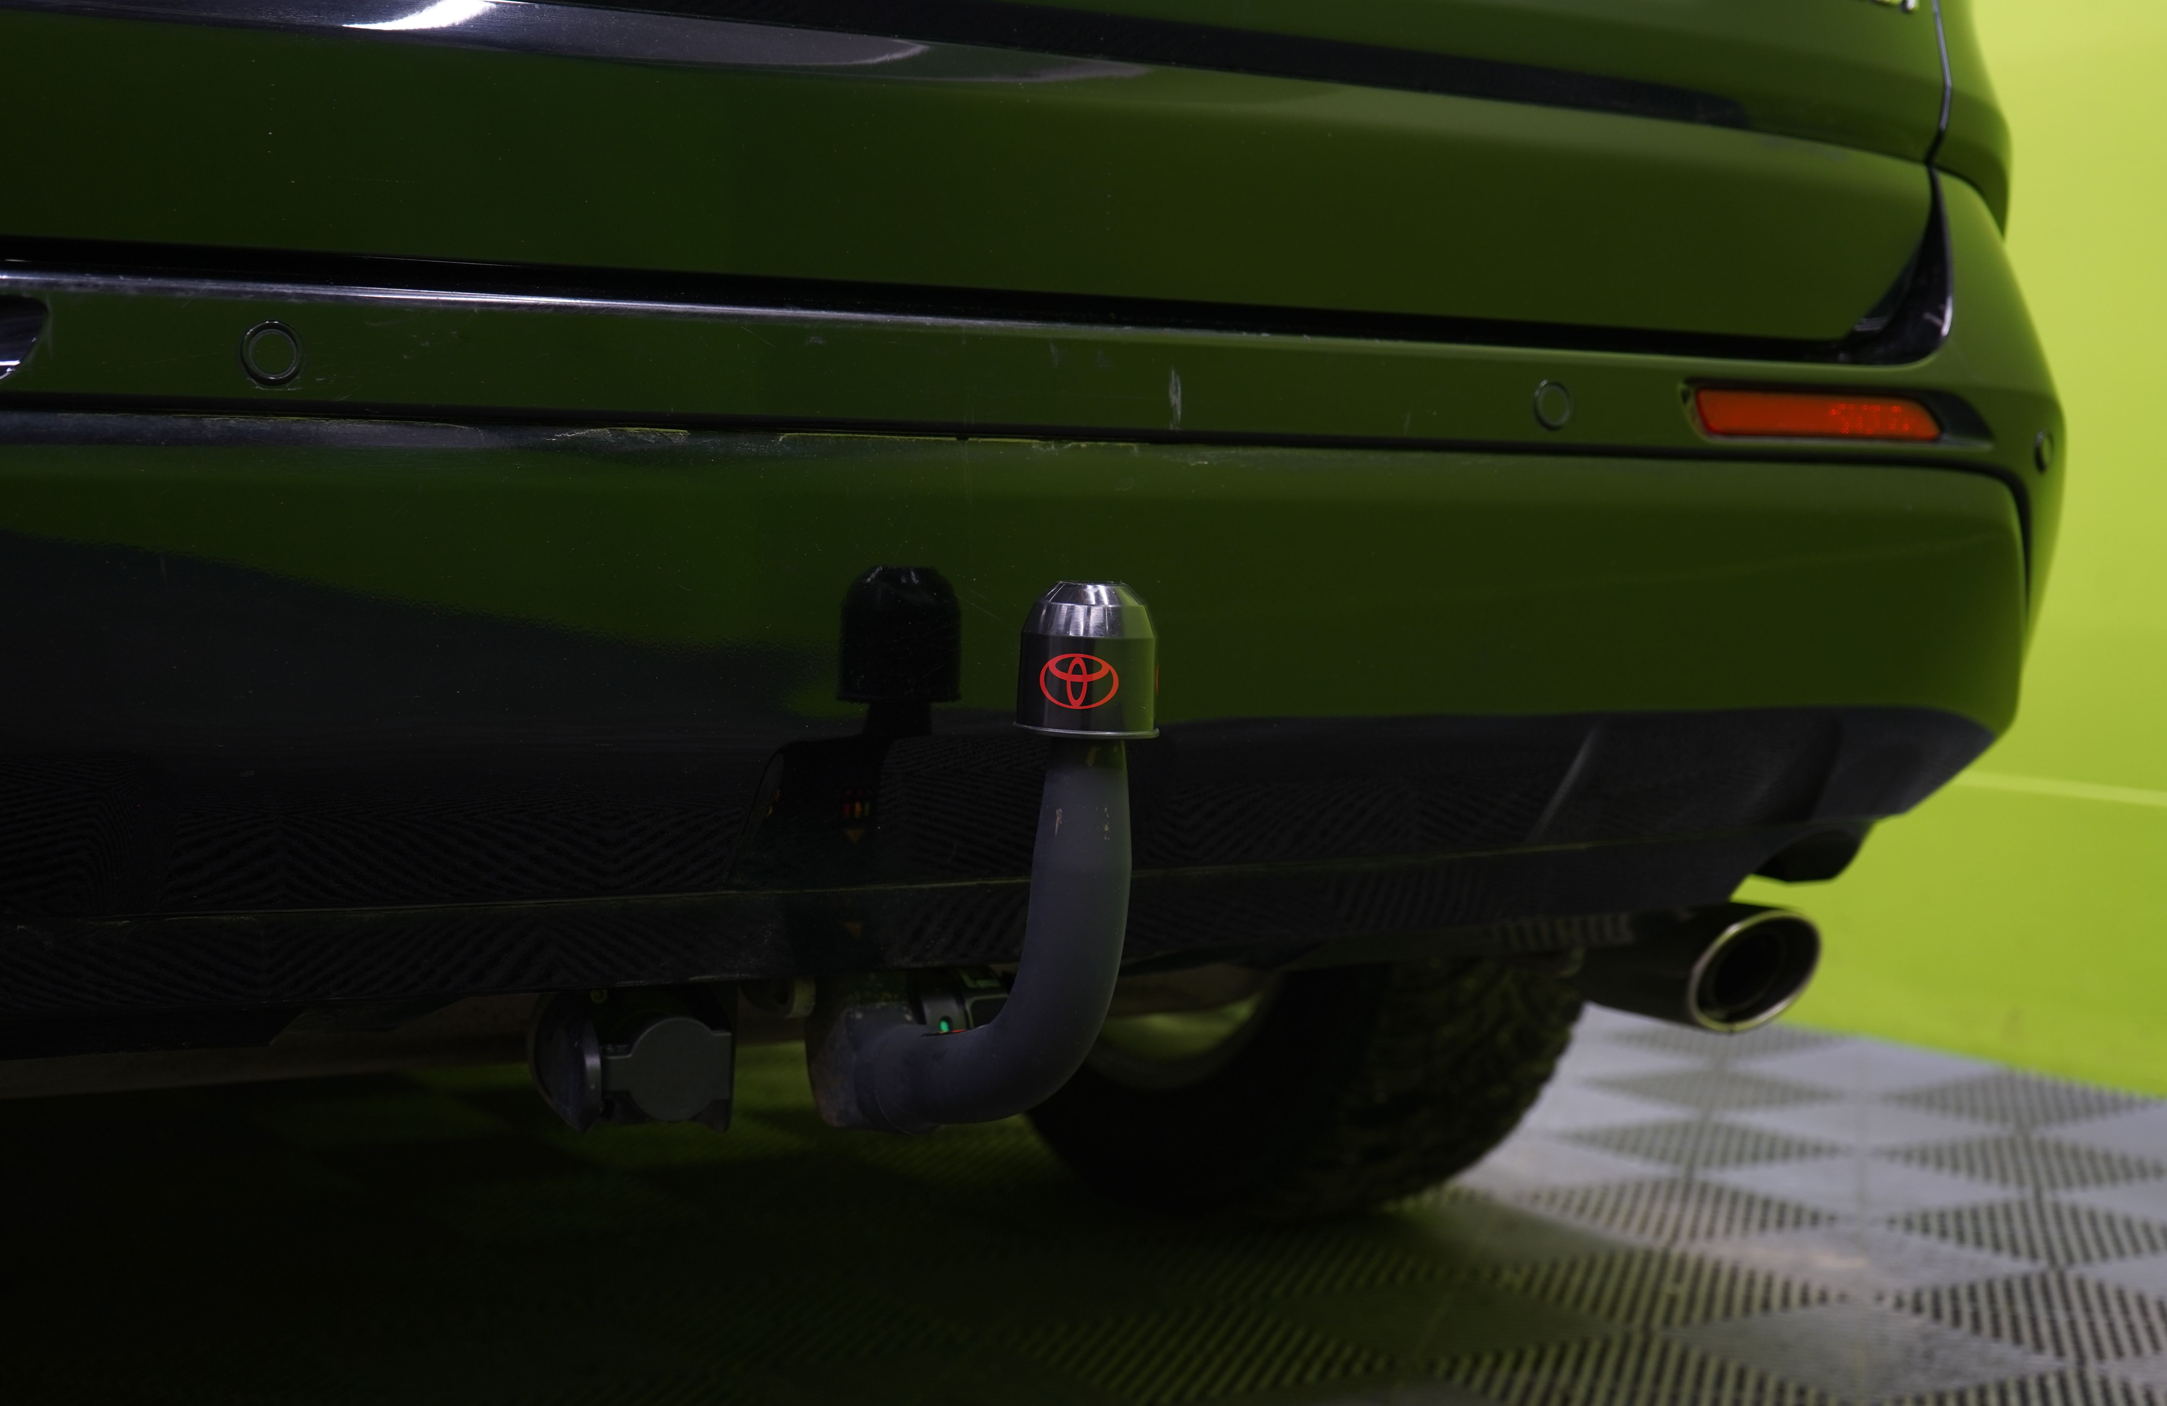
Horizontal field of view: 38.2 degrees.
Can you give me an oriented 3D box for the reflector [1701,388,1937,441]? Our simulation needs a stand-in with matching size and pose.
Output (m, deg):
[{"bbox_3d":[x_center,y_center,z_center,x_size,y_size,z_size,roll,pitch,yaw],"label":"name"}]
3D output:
[{"bbox_3d":[0.416,-0.163,1.781,0.204,0.027,0.024,-1,4,-36],"label":"reflector"}]

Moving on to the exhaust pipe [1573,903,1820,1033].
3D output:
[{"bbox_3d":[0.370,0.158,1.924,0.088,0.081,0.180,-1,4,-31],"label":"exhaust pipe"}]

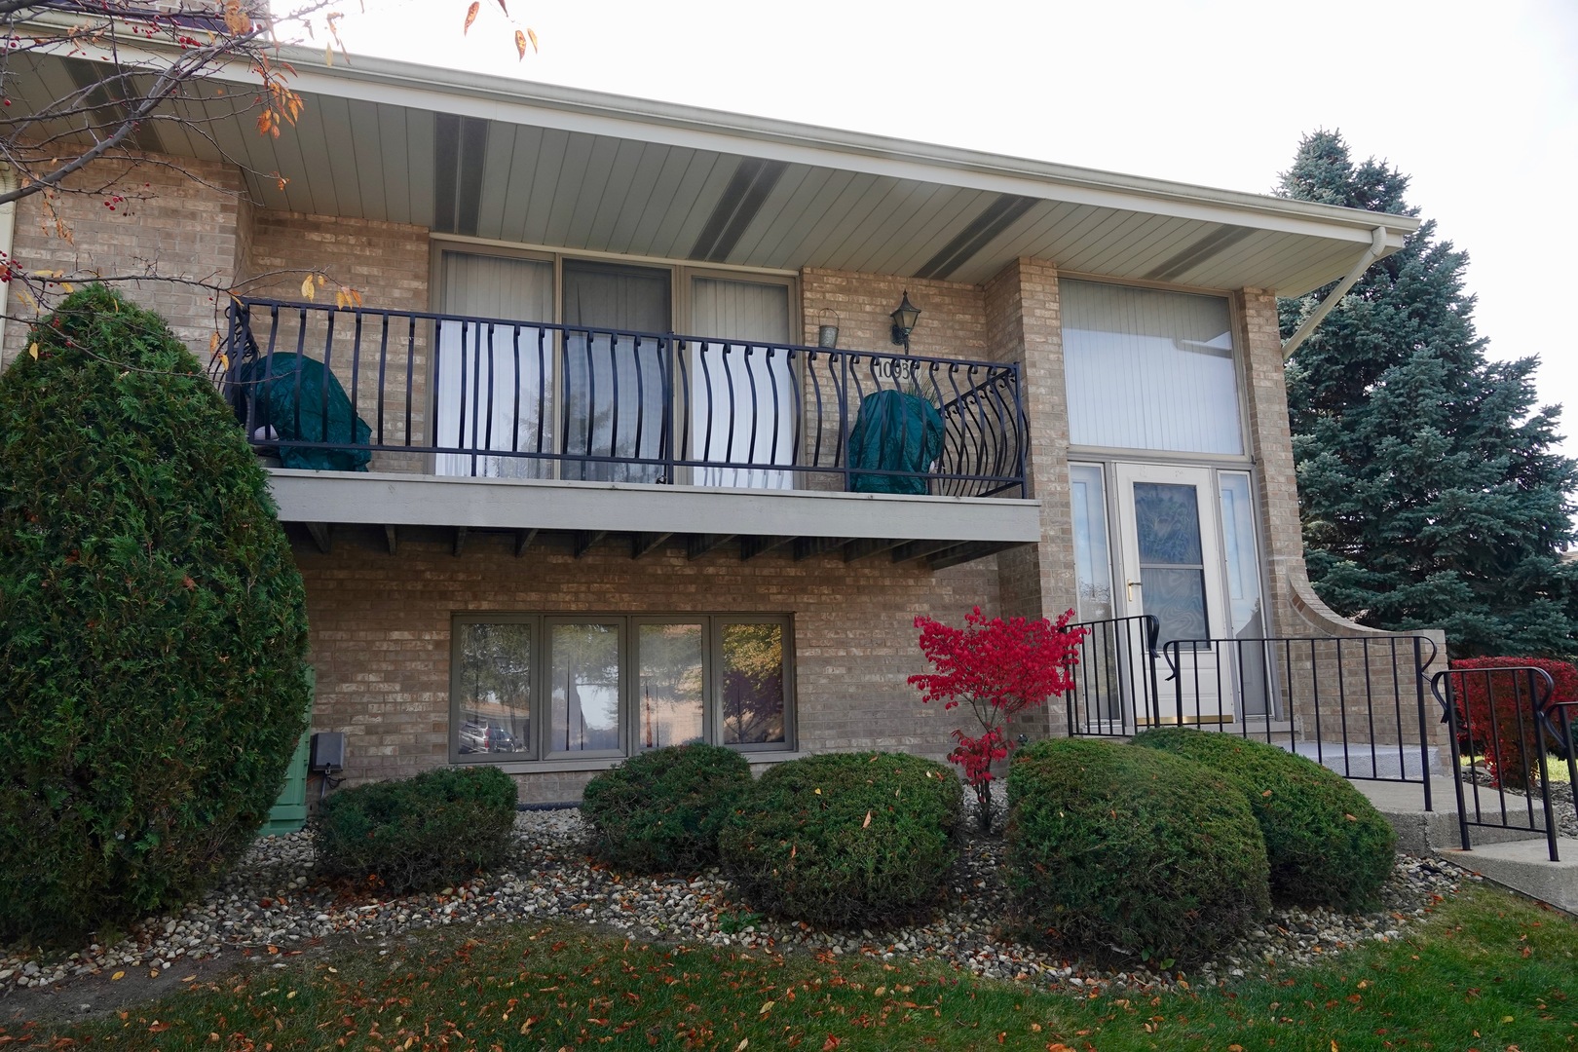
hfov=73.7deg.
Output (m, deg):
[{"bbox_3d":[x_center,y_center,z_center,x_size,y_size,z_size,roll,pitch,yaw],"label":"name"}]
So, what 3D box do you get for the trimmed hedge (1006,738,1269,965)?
[{"bbox_3d":[1.402,1.280,4.318,0.996,0.802,1.046,2,-10,-18],"label":"trimmed hedge"}]

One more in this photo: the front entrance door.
[{"bbox_3d":[3.083,0.531,8.422,0.931,2.071,0.060,2,-10,-18],"label":"front entrance door"}]

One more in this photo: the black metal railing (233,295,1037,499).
[{"bbox_3d":[-0.913,-0.597,6.933,5.020,0.940,1.630,2,-10,-18],"label":"black metal railing"}]

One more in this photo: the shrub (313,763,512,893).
[{"bbox_3d":[-1.743,1.403,4.972,0.902,0.521,0.902,2,-10,-18],"label":"shrub"}]

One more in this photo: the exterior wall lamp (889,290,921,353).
[{"bbox_3d":[0.933,-1.616,8.435,0.234,0.530,0.290,2,-10,-18],"label":"exterior wall lamp"}]

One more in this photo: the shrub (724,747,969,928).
[{"bbox_3d":[0.222,1.322,4.608,1.053,0.664,1.053,-1,-9,0],"label":"shrub"}]

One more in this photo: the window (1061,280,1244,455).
[{"bbox_3d":[3.038,-1.273,8.722,1.741,1.467,0.100,2,-10,-18],"label":"window"}]

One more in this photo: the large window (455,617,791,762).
[{"bbox_3d":[-1.127,1.135,7.482,2.412,0.993,0.100,2,-10,-18],"label":"large window"}]

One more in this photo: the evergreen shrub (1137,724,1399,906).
[{"bbox_3d":[2.193,1.346,5.030,1.182,0.745,1.242,2,-10,-18],"label":"evergreen shrub"}]

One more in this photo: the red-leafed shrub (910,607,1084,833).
[{"bbox_3d":[1.272,1.136,6.317,1.020,1.260,1.000,2,-10,-18],"label":"red-leafed shrub"}]

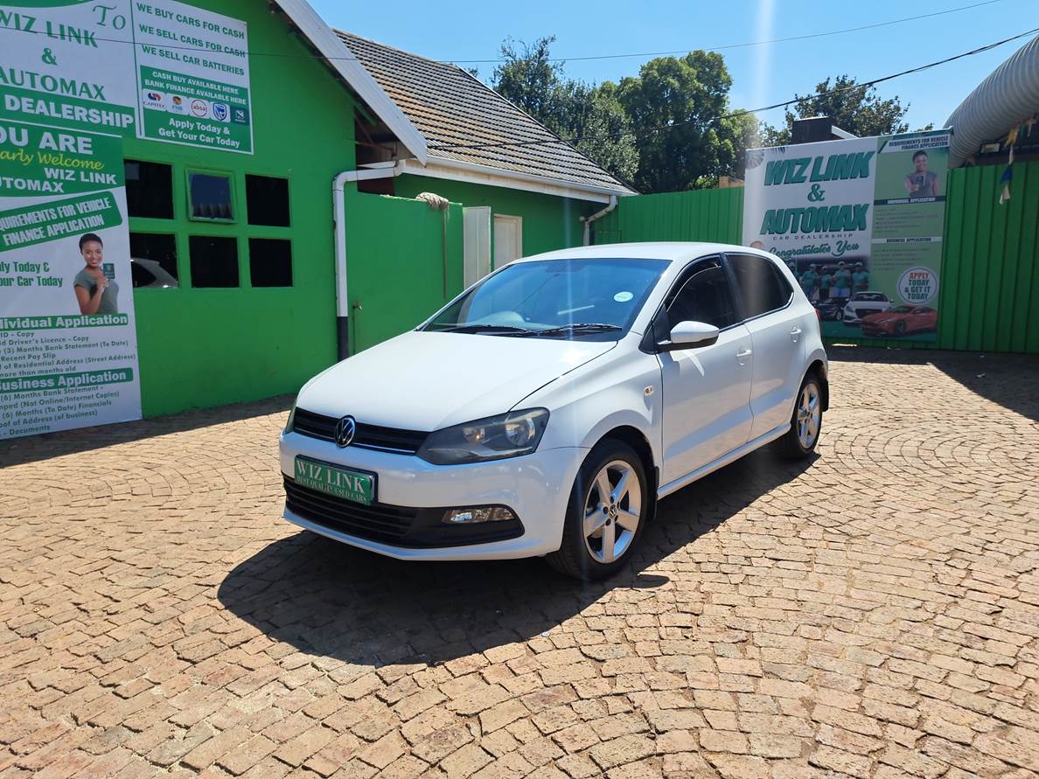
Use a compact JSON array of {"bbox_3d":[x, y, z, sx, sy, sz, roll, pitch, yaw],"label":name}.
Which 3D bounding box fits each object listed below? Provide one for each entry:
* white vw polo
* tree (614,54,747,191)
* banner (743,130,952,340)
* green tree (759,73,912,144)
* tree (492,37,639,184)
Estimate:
[{"bbox_3d":[0.526,-0.139,4.347,1.740,1.460,3.970,6,11,39],"label":"white vw polo"},{"bbox_3d":[5.307,-6.809,24.261,4.730,8.560,4.730,1,9,12],"label":"tree"},{"bbox_3d":[5.631,-2.642,12.857,3.380,3.470,0.100,5,10,34],"label":"banner"},{"bbox_3d":[10.543,-6.489,24.318,5.130,7.800,5.130,3,9,23],"label":"green tree"},{"bbox_3d":[1.395,-6.215,21.816,4.430,8.200,4.430,0,9,4],"label":"tree"}]

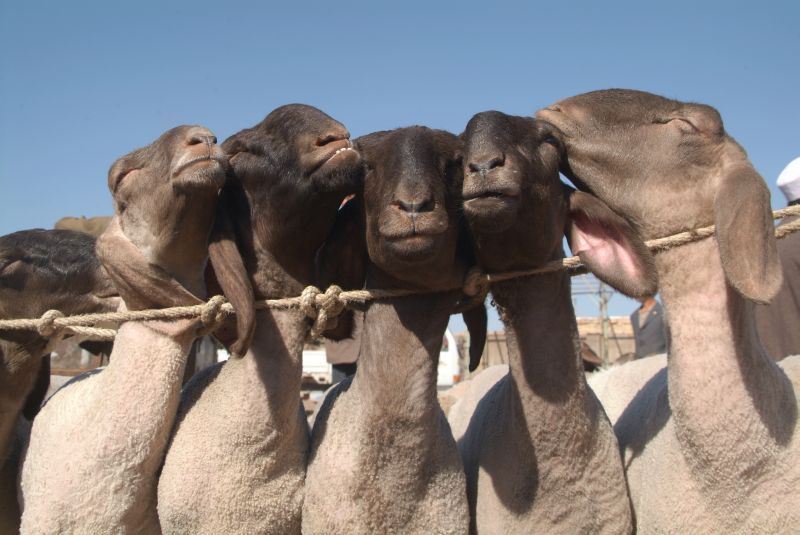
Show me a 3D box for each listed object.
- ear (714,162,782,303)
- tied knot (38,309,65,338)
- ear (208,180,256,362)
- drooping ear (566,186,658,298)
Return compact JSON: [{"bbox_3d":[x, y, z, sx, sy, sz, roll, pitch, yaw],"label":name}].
[{"bbox_3d":[0.465,-0.048,1.160,0.072,0.185,0.042,-7,-5,3],"label":"ear"},{"bbox_3d":[-0.498,0.080,1.240,0.035,0.042,0.034,1,-7,-6],"label":"tied knot"},{"bbox_3d":[-0.237,0.004,1.220,0.055,0.235,0.045,-12,-11,24],"label":"ear"},{"bbox_3d":[0.293,-0.035,1.200,0.080,0.185,0.050,-43,-15,15],"label":"drooping ear"}]

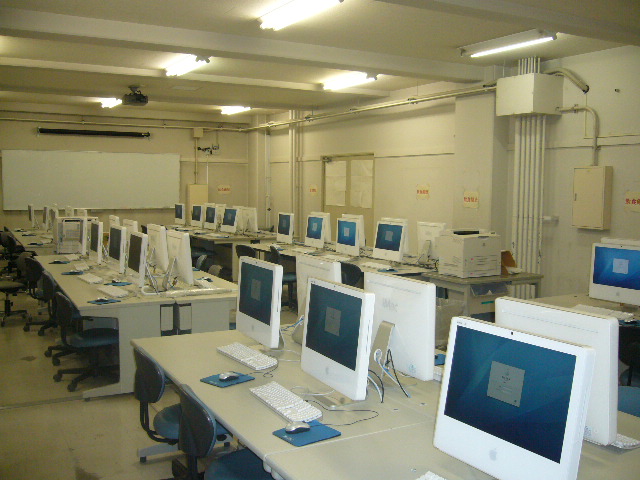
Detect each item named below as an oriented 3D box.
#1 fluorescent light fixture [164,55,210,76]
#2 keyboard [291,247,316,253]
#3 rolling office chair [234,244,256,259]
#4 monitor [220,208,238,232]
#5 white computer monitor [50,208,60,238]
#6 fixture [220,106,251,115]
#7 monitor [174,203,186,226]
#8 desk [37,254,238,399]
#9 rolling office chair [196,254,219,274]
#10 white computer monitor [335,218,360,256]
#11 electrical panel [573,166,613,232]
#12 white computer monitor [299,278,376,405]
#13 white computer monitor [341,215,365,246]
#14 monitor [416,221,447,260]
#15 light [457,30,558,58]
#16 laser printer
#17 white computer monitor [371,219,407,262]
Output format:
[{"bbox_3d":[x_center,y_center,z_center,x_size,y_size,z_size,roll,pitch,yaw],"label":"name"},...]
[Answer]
[{"bbox_3d":[-1.629,-2.138,7.945,0.220,0.100,1.250,-2,6,-28],"label":"fluorescent light fixture"},{"bbox_3d":[-0.227,0.143,8.596,0.158,0.032,0.455,-2,5,-29],"label":"keyboard"},{"bbox_3d":[-0.846,0.424,9.061,0.570,0.730,0.550,-4,7,-40],"label":"rolling office chair"},{"bbox_3d":[-1.522,-0.314,11.259,0.185,0.472,0.493,-3,6,-33],"label":"monitor"},{"bbox_3d":[-3.889,-0.221,9.602,0.180,0.455,0.490,-2,6,-28],"label":"white computer monitor"},{"bbox_3d":[-1.635,-2.557,12.682,0.220,0.100,1.250,-2,6,-28],"label":"fixture"},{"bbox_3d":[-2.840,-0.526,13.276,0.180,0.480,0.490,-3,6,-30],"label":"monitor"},{"bbox_3d":[-1.950,0.656,6.556,1.400,0.680,3.600,-2,6,-28],"label":"desk"},{"bbox_3d":[-1.433,0.529,7.238,0.570,0.790,0.550,-3,6,-29],"label":"rolling office chair"},{"bbox_3d":[0.393,-0.004,7.714,0.190,0.472,0.493,-2,6,-27],"label":"white computer monitor"},{"bbox_3d":[3.005,-0.463,7.143,0.125,0.670,0.405,-2,6,-28],"label":"electrical panel"},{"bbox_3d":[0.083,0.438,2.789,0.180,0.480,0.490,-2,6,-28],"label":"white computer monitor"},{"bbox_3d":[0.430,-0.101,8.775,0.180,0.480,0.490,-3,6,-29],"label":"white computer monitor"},{"bbox_3d":[1.161,0.066,6.725,0.180,0.455,0.490,-2,6,-28],"label":"monitor"},{"bbox_3d":[1.890,-2.028,6.673,0.290,0.110,1.220,-3,6,-29],"label":"light"},{"bbox_3d":[1.497,0.137,6.481,0.480,0.420,0.400,-2,6,-29],"label":"laser printer"},{"bbox_3d":[0.767,0.050,6.875,0.180,0.455,0.490,-2,6,-28],"label":"white computer monitor"}]

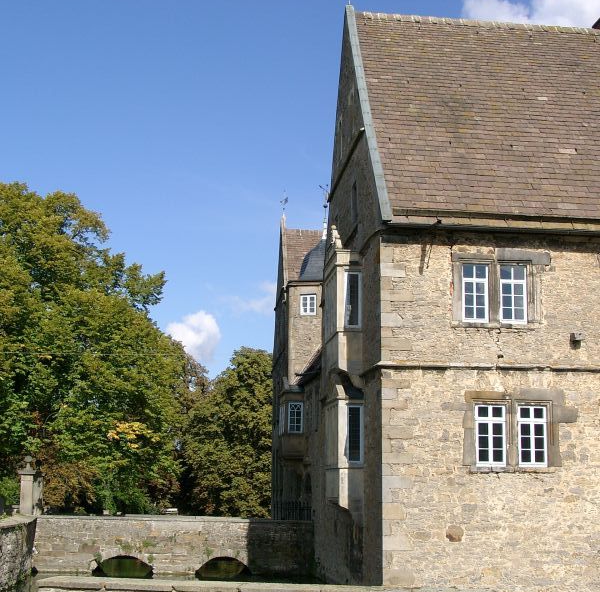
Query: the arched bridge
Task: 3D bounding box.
[{"bbox_3d":[-4.737,9.746,38.280,10.800,2.400,3.200,0,-9,3],"label":"arched bridge"}]

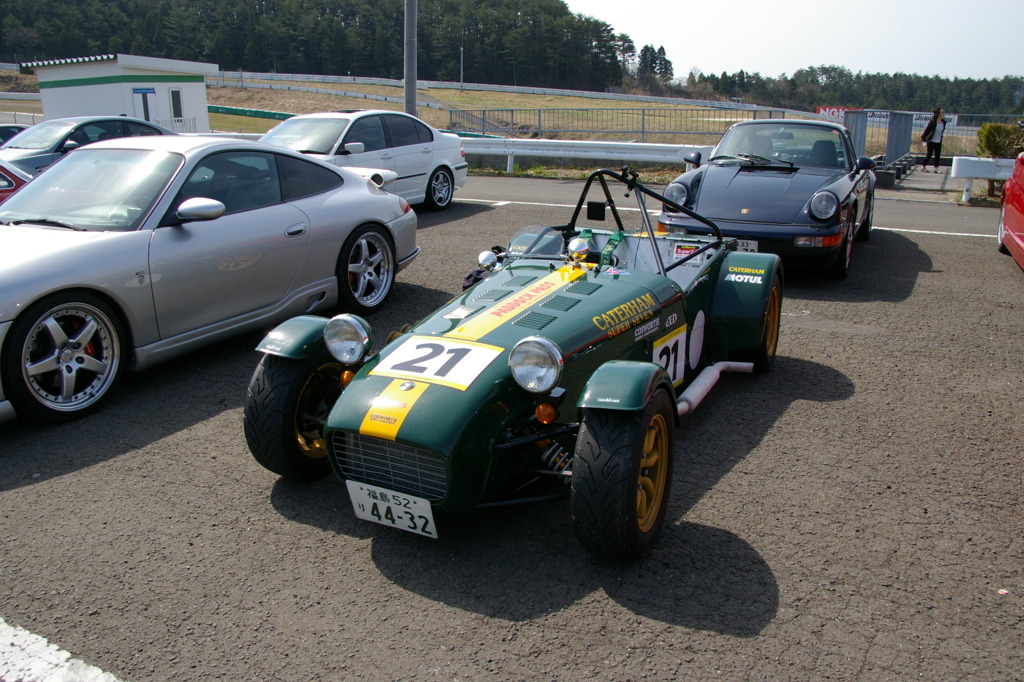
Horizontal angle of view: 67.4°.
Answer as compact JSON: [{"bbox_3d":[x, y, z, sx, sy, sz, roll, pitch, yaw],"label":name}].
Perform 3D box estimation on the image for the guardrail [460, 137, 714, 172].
[{"bbox_3d":[1.387,-4.017,16.871,6.320,0.750,0.200,9,19,27],"label":"guardrail"}]

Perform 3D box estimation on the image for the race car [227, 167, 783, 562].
[{"bbox_3d":[0.295,-0.194,3.703,1.600,1.100,3.090,8,18,26],"label":"race car"}]

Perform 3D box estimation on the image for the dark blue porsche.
[{"bbox_3d":[2.899,-1.641,8.169,1.680,1.320,4.250,9,19,28],"label":"dark blue porsche"}]

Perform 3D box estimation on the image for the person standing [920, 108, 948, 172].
[{"bbox_3d":[10.720,-5.113,19.445,0.500,1.610,0.480,-12,20,-35],"label":"person standing"}]

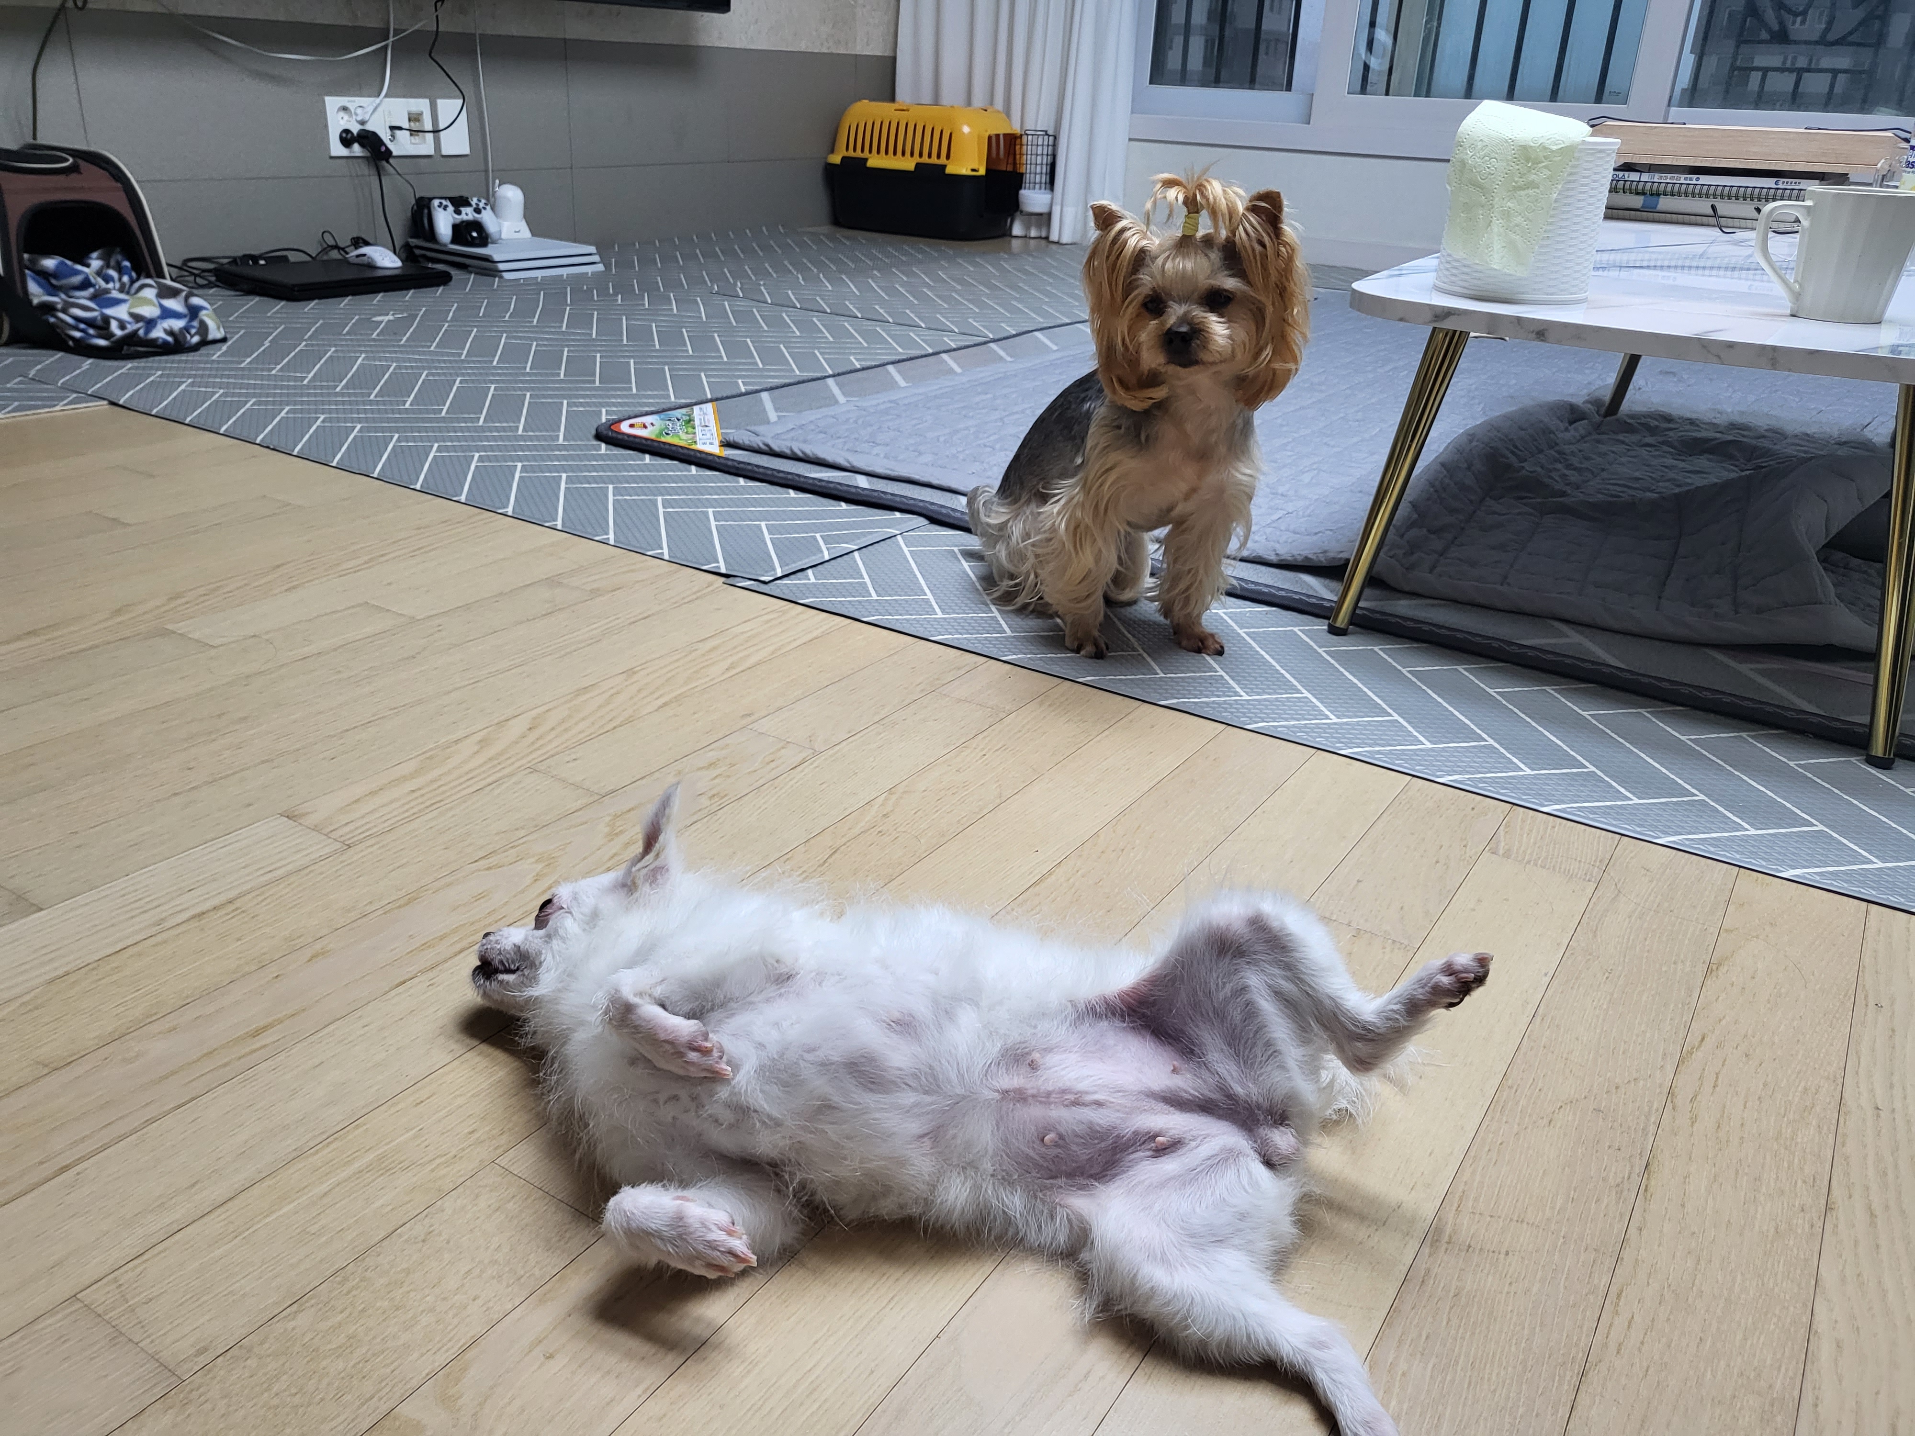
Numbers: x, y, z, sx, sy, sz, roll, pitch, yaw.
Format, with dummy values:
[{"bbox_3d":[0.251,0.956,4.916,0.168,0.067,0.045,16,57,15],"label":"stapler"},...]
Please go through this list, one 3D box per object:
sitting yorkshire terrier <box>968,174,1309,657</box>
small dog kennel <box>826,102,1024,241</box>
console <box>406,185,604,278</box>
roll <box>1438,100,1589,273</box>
[{"bbox_3d":[0.155,-0.288,1.320,0.205,0.390,0.315,-8,26,-23],"label":"sitting yorkshire terrier"},{"bbox_3d":[-0.101,-1.738,4.558,0.565,0.370,0.365,18,28,31],"label":"small dog kennel"},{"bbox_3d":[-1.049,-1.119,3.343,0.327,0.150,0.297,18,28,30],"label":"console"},{"bbox_3d":[0.483,-0.444,1.230,0.122,0.147,0.122,11,25,18],"label":"roll"}]

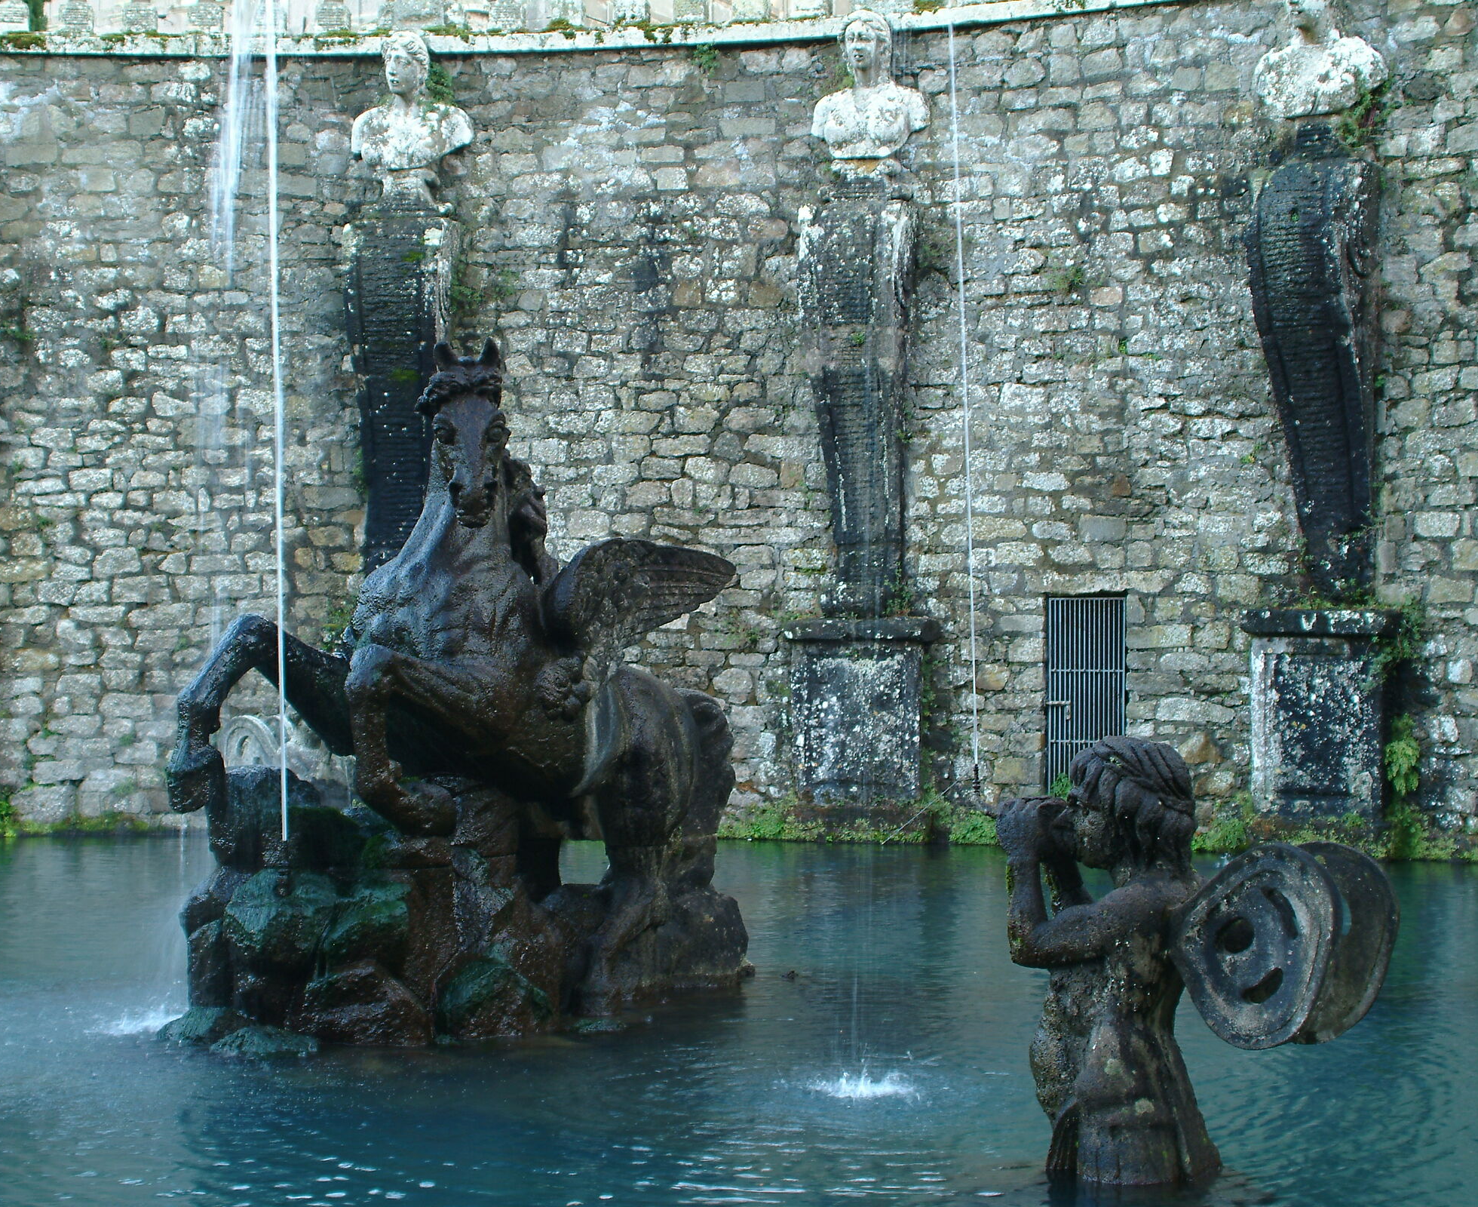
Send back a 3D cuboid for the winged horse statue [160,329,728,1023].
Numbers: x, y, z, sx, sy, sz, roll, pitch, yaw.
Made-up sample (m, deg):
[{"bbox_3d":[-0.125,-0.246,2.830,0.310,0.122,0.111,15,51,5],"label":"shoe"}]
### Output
[{"bbox_3d":[-1.010,0.270,9.300,1.300,2.280,1.950,0,0,37],"label":"winged horse statue"}]

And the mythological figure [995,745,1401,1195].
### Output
[{"bbox_3d":[1.140,0.890,6.500,0.920,1.120,0.550,0,0,32],"label":"mythological figure"}]

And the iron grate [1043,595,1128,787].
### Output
[{"bbox_3d":[2.100,0.565,15.800,0.500,1.200,0.060,0,0,18],"label":"iron grate"}]

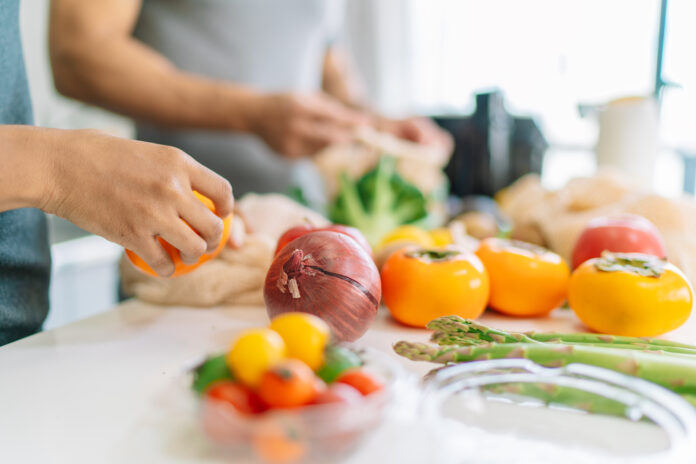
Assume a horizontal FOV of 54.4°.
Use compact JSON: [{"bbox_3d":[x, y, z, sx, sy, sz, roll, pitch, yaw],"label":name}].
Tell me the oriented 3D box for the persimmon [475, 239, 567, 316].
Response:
[{"bbox_3d":[0.131,0.035,0.518,0.075,0.057,0.075,12,9,0],"label":"persimmon"}]

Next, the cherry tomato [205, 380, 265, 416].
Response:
[{"bbox_3d":[-0.052,0.081,0.313,0.028,0.028,0.028,0,10,0],"label":"cherry tomato"}]

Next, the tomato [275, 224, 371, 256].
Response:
[{"bbox_3d":[-0.021,0.025,0.565,0.081,0.064,0.081,0,9,0],"label":"tomato"}]

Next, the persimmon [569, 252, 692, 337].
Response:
[{"bbox_3d":[0.196,0.044,0.472,0.081,0.056,0.081,6,9,0],"label":"persimmon"}]

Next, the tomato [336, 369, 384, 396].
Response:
[{"bbox_3d":[0.005,0.081,0.338,0.028,0.028,0.028,0,10,0],"label":"tomato"}]

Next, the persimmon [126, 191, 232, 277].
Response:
[{"bbox_3d":[-0.119,0.000,0.476,0.079,0.058,0.079,-25,6,0],"label":"persimmon"}]

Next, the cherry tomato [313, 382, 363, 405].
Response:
[{"bbox_3d":[-0.005,0.077,0.298,0.025,0.024,0.025,0,9,0],"label":"cherry tomato"}]

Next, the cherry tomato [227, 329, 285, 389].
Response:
[{"bbox_3d":[-0.044,0.061,0.327,0.028,0.028,0.028,0,10,0],"label":"cherry tomato"}]

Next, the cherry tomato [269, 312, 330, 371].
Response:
[{"bbox_3d":[-0.024,0.056,0.344,0.029,0.029,0.029,0,10,0],"label":"cherry tomato"}]

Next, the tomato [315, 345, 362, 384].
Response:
[{"bbox_3d":[-0.005,0.067,0.325,0.026,0.025,0.026,0,9,0],"label":"tomato"}]

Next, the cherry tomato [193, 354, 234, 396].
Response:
[{"bbox_3d":[-0.065,0.075,0.342,0.028,0.028,0.028,0,10,0],"label":"cherry tomato"}]

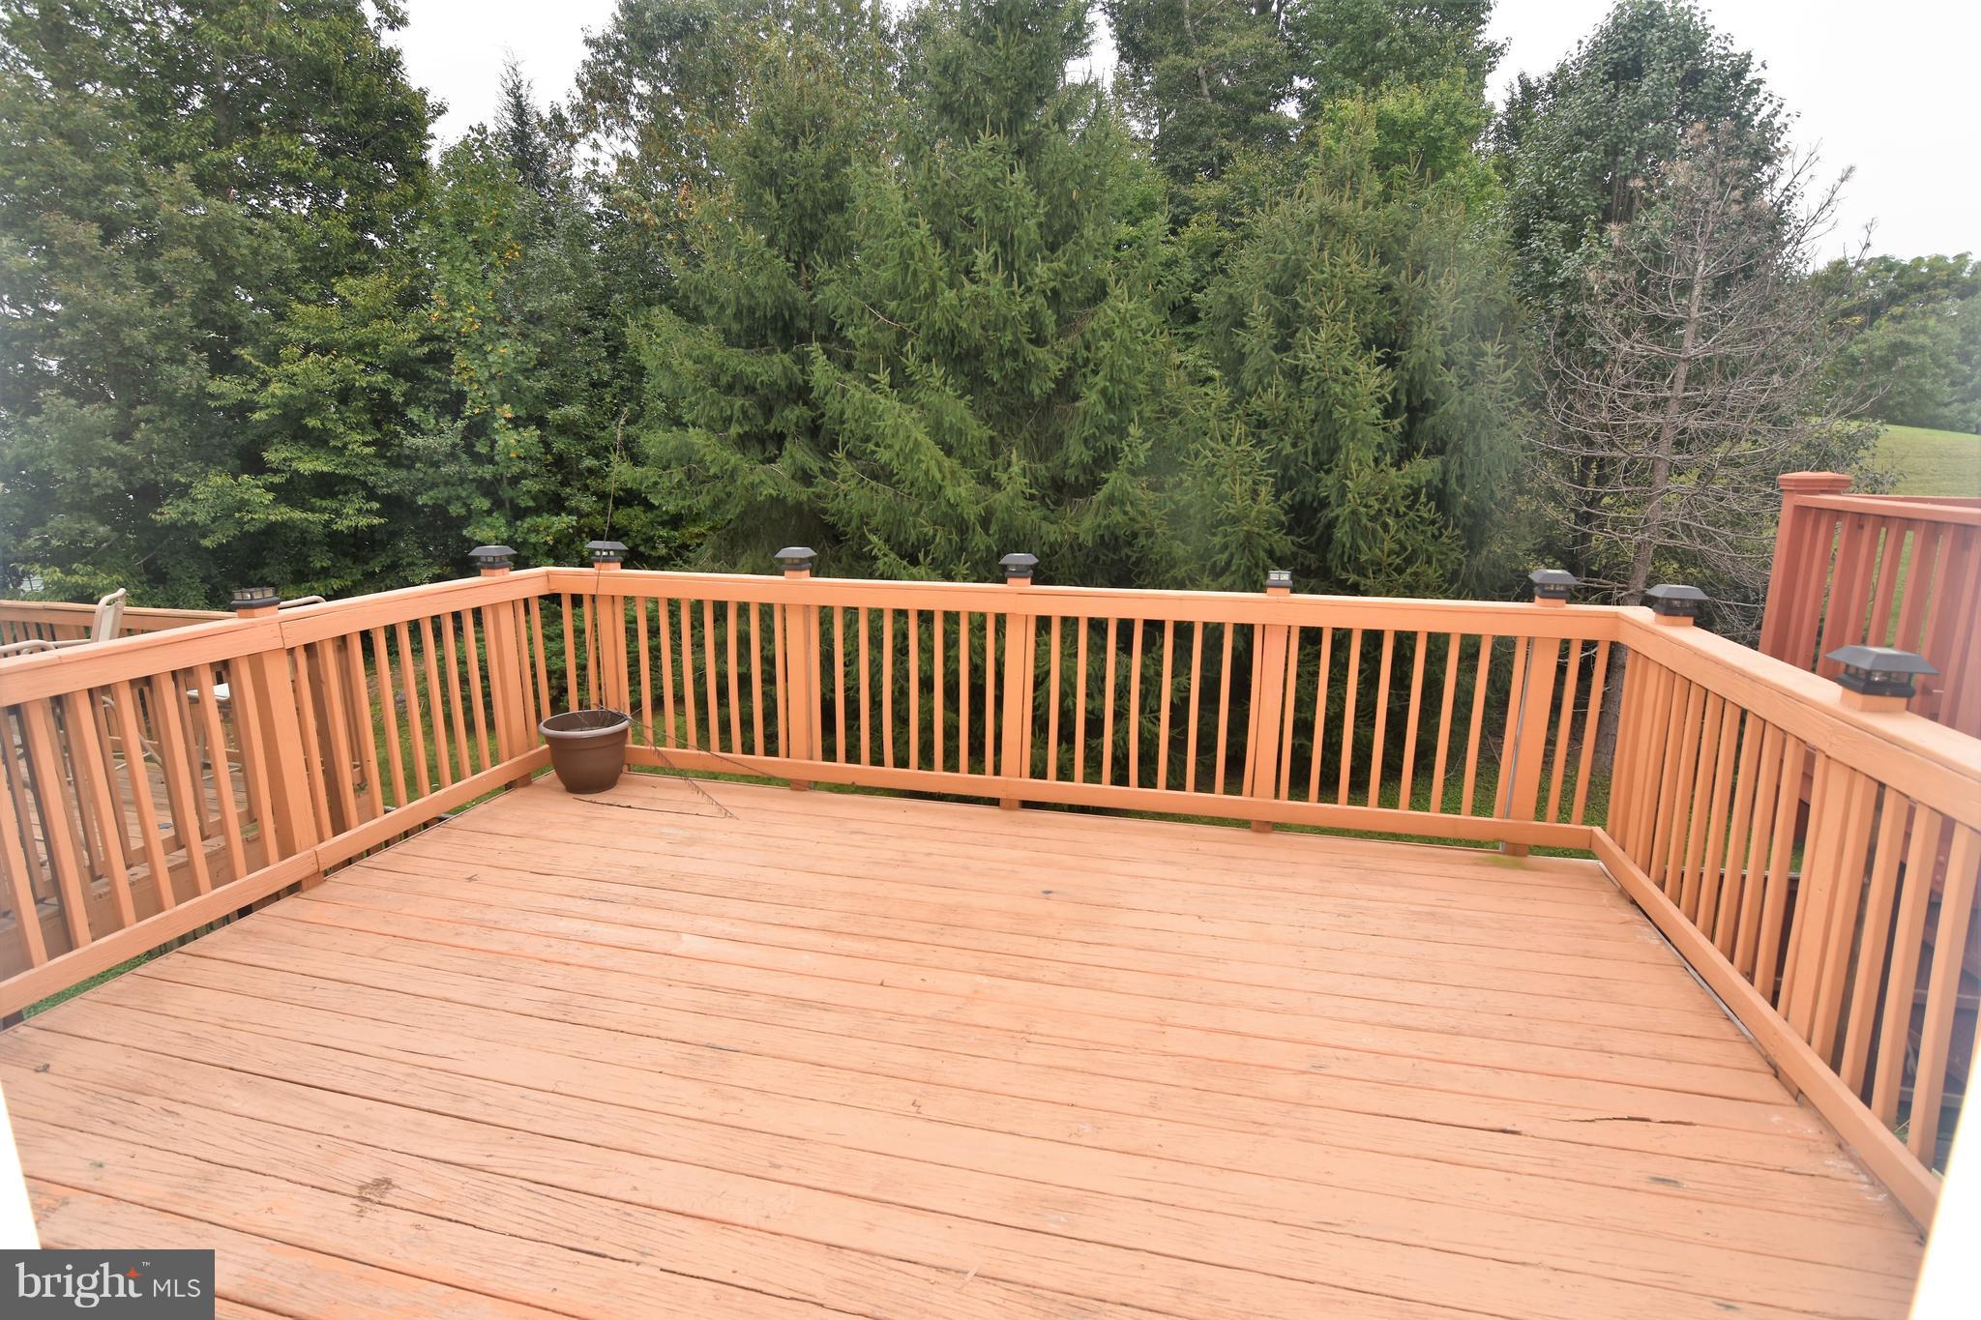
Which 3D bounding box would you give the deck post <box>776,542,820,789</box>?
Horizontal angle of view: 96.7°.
[{"bbox_3d":[-0.923,0.060,4.276,0.140,1.174,0.140,3,13,13],"label":"deck post"}]

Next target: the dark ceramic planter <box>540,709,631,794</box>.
[{"bbox_3d":[-1.926,0.468,4.236,0.394,0.305,0.394,3,13,12],"label":"dark ceramic planter"}]

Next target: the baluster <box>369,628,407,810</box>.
[{"bbox_3d":[-2.505,0.238,3.679,0.038,0.820,0.038,3,13,13],"label":"baluster"}]

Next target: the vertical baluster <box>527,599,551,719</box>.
[{"bbox_3d":[-2.303,0.044,4.521,0.038,0.820,0.038,3,13,13],"label":"vertical baluster"}]

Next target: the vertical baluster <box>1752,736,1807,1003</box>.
[{"bbox_3d":[2.056,0.525,2.297,0.036,0.771,0.036,0,12,17],"label":"vertical baluster"}]

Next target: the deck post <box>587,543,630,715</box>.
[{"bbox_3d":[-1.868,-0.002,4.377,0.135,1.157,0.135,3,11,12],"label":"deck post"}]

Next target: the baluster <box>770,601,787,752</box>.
[{"bbox_3d":[-1.018,0.103,4.280,0.038,0.820,0.038,3,13,13],"label":"baluster"}]

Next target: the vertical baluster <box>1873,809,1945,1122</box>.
[{"bbox_3d":[1.913,0.627,1.839,0.036,0.771,0.036,-1,12,17],"label":"vertical baluster"}]

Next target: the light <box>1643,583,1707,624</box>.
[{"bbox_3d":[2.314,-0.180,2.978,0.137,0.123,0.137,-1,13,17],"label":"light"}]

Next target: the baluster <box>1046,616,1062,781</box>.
[{"bbox_3d":[0.290,0.176,3.989,0.038,0.820,0.038,3,13,13],"label":"baluster"}]

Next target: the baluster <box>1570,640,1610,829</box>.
[{"bbox_3d":[2.390,0.297,3.508,0.038,0.820,0.038,3,13,13],"label":"baluster"}]

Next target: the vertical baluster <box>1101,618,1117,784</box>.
[{"bbox_3d":[0.532,0.190,3.935,0.038,0.820,0.038,3,13,13],"label":"vertical baluster"}]

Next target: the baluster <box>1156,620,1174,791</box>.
[{"bbox_3d":[0.770,0.203,3.881,0.038,0.820,0.038,3,13,13],"label":"baluster"}]

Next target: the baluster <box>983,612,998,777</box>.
[{"bbox_3d":[-0.004,0.153,3.883,0.036,0.769,0.036,3,13,12],"label":"baluster"}]

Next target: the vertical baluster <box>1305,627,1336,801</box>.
[{"bbox_3d":[1.398,0.241,3.734,0.038,0.820,0.038,3,13,13],"label":"vertical baluster"}]

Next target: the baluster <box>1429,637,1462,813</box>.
[{"bbox_3d":[1.837,0.258,3.559,0.038,0.867,0.038,3,11,12],"label":"baluster"}]

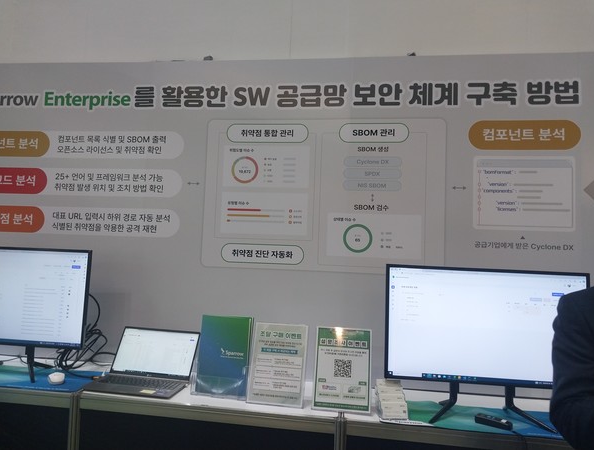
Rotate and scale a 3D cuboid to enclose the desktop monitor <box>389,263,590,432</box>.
[{"bbox_3d":[0.687,0.429,1.653,0.718,0.535,0.215,2,-3,7],"label":"desktop monitor"}]

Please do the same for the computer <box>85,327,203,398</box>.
[{"bbox_3d":[-0.624,0.559,1.859,0.357,0.200,0.305,2,-3,8],"label":"computer"}]

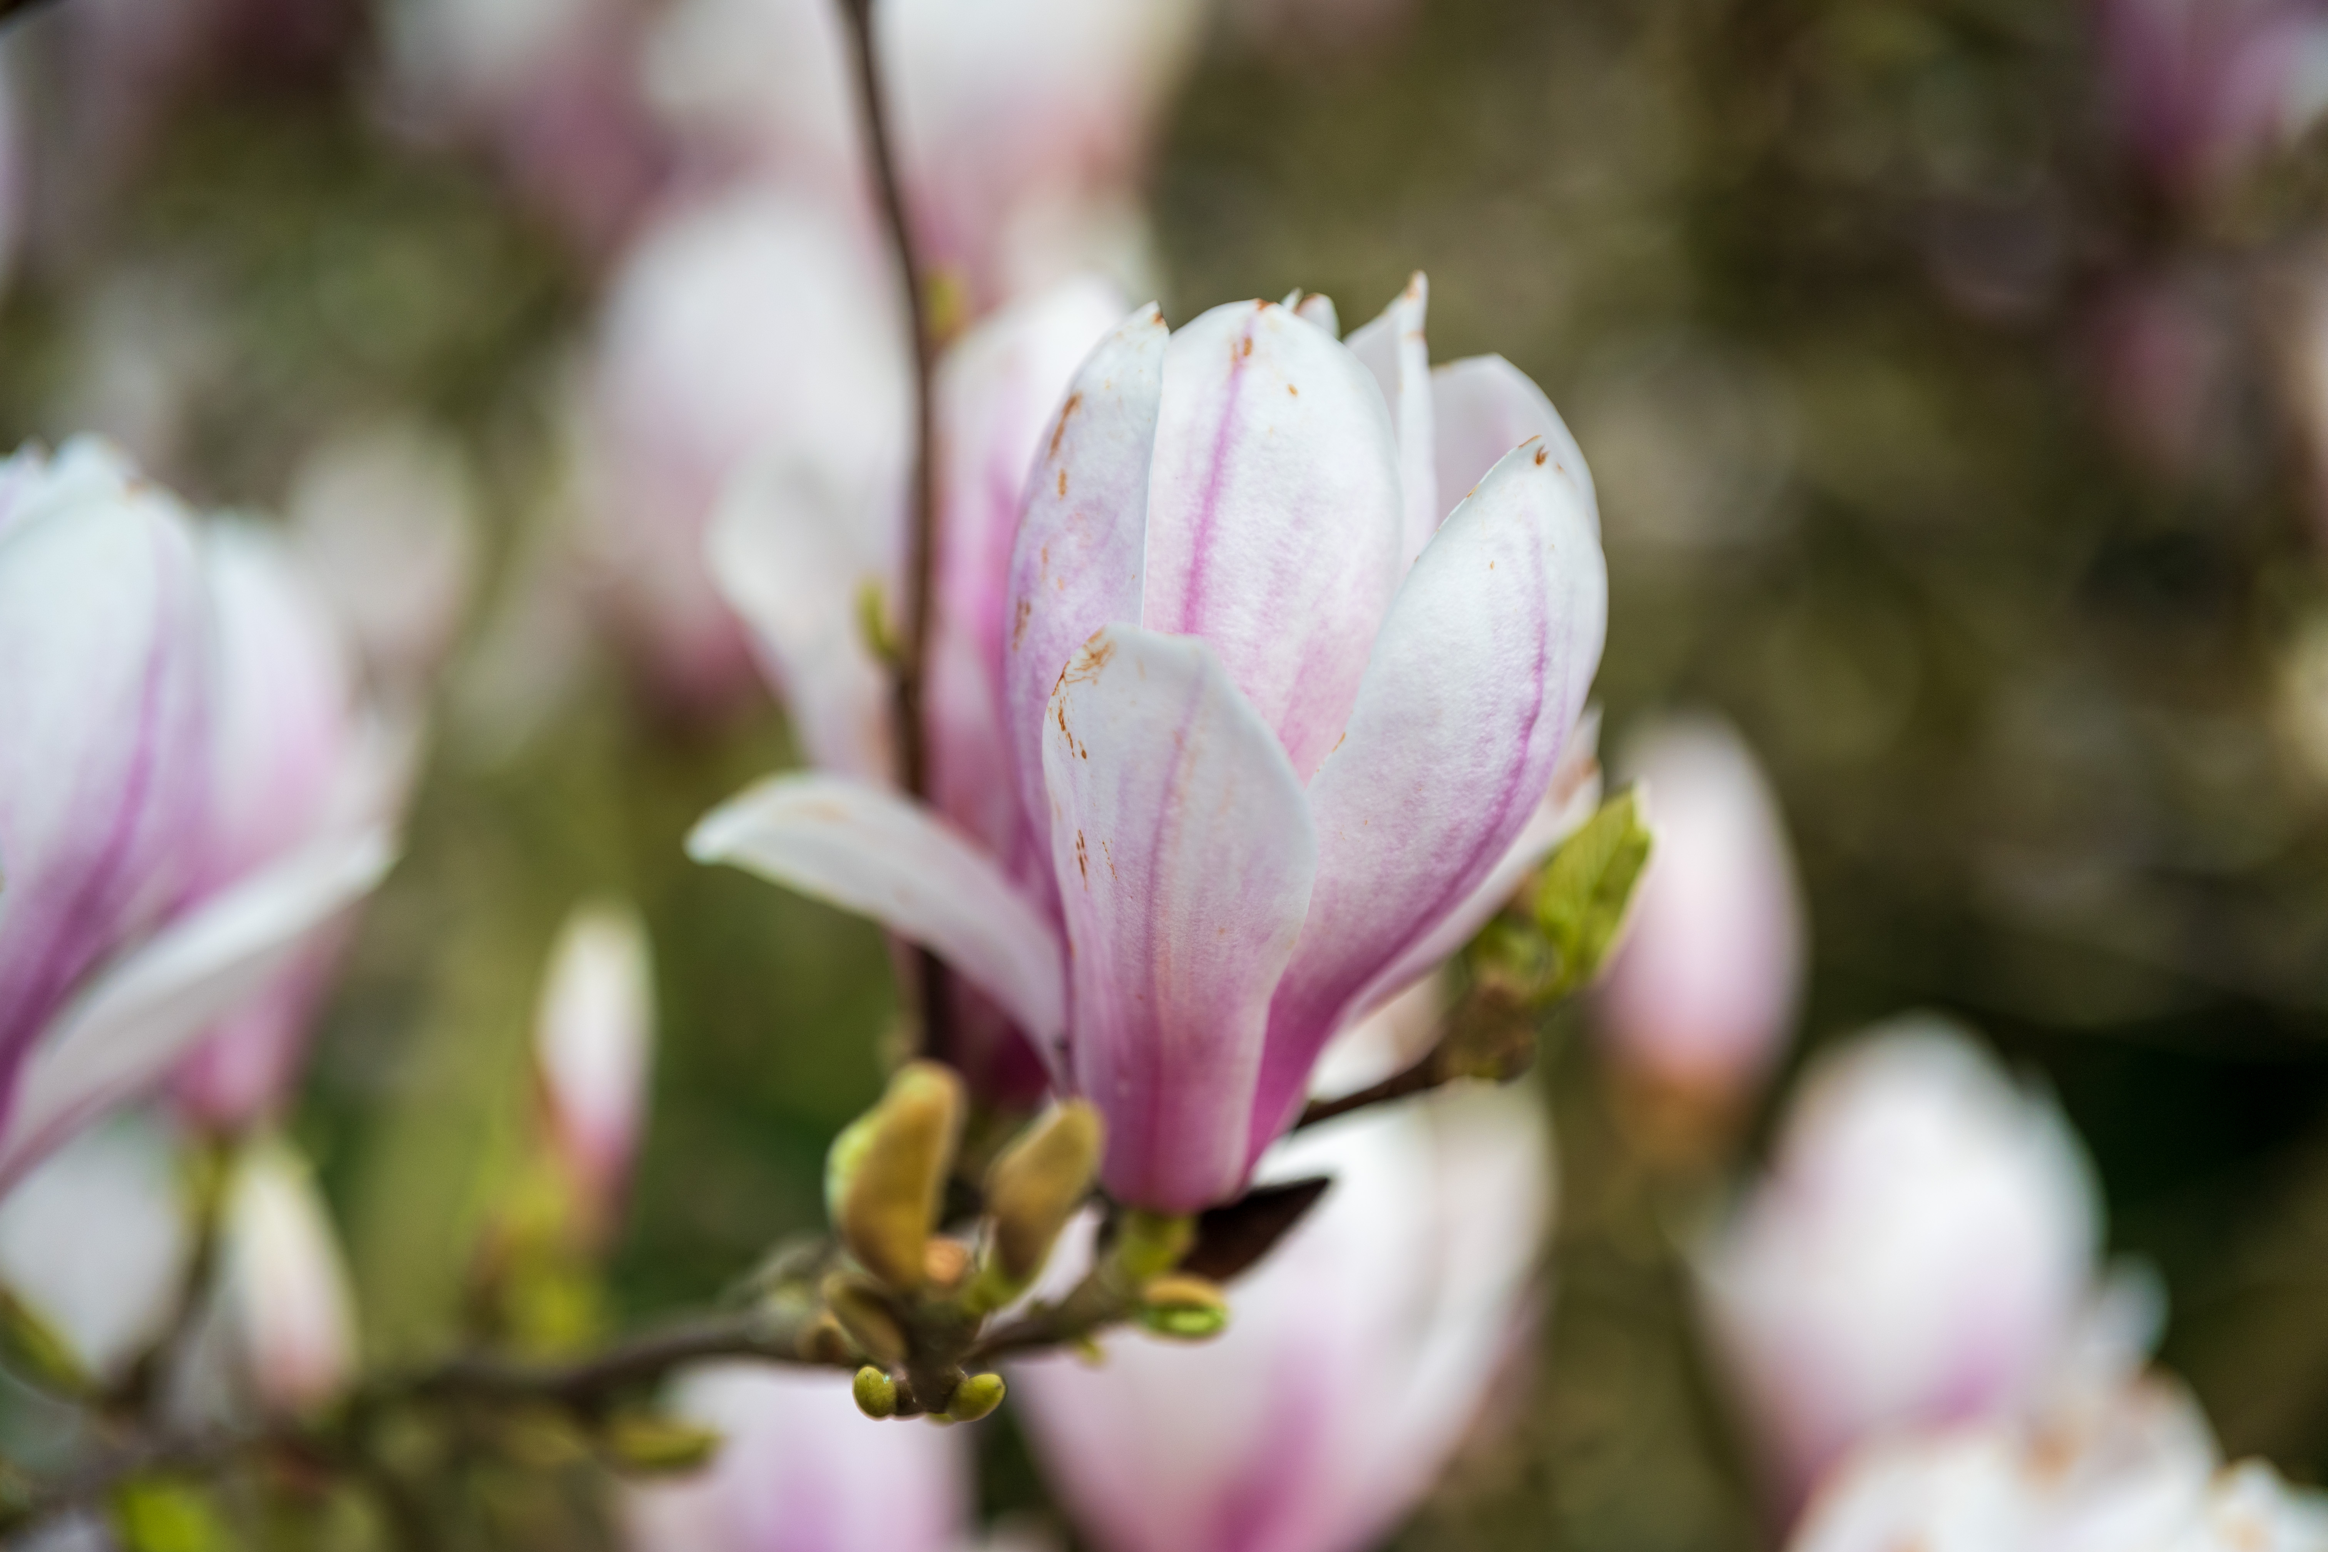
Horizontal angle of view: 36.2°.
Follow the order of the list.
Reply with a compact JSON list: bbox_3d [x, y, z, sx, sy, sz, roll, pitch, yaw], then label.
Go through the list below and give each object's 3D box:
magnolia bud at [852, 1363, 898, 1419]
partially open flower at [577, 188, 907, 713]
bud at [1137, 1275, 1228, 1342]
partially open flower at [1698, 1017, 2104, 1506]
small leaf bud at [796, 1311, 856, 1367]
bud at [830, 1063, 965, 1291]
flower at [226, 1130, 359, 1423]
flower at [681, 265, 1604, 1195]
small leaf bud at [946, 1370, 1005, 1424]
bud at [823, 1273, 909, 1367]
[{"bbox_3d":[-0.033,0.070,0.405,0.005,0.006,0.005,-28,15,0],"label":"magnolia bud"},{"bbox_3d":[-0.082,-0.064,0.700,0.065,0.100,0.065,6,3,0],"label":"partially open flower"},{"bbox_3d":[0.002,0.062,0.412,0.011,0.007,0.007,-3,0,24],"label":"bud"},{"bbox_3d":[0.128,0.085,0.620,0.063,0.086,0.063,16,6,0],"label":"partially open flower"},{"bbox_3d":[-0.040,0.067,0.424,0.005,0.008,0.005,-43,6,0],"label":"small leaf bud"},{"bbox_3d":[-0.031,0.047,0.418,0.013,0.026,0.012,8,5,0],"label":"bud"},{"bbox_3d":[-0.123,0.070,0.500,0.015,0.037,0.015,-13,3,0],"label":"flower"},{"bbox_3d":[-0.002,-0.004,0.432,0.109,0.110,0.095,4,3,0],"label":"flower"},{"bbox_3d":[-0.022,0.071,0.405,0.007,0.005,0.005,-40,0,14],"label":"small leaf bud"},{"bbox_3d":[-0.035,0.064,0.416,0.006,0.013,0.006,-40,6,0],"label":"bud"}]

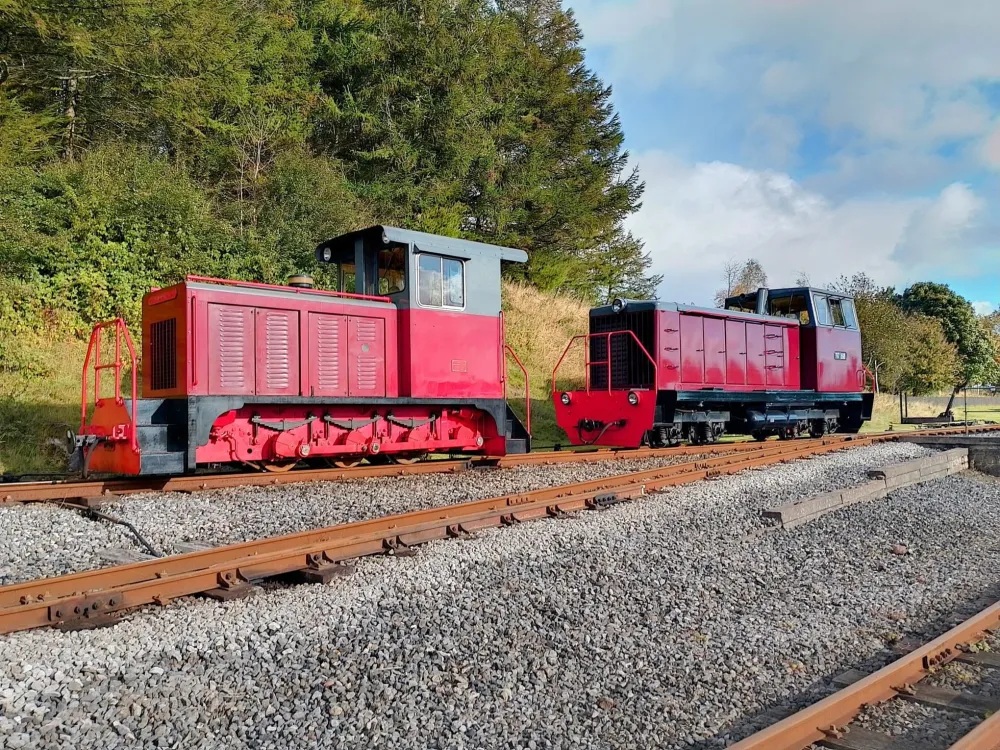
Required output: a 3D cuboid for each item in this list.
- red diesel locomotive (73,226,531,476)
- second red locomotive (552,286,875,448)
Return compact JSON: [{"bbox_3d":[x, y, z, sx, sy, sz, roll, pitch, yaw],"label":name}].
[{"bbox_3d":[-1.908,-0.321,8.606,5.140,2.671,1.626,2,-3,-43],"label":"red diesel locomotive"},{"bbox_3d":[4.164,-0.211,13.719,6.795,2.782,2.152,1,-2,-39],"label":"second red locomotive"}]

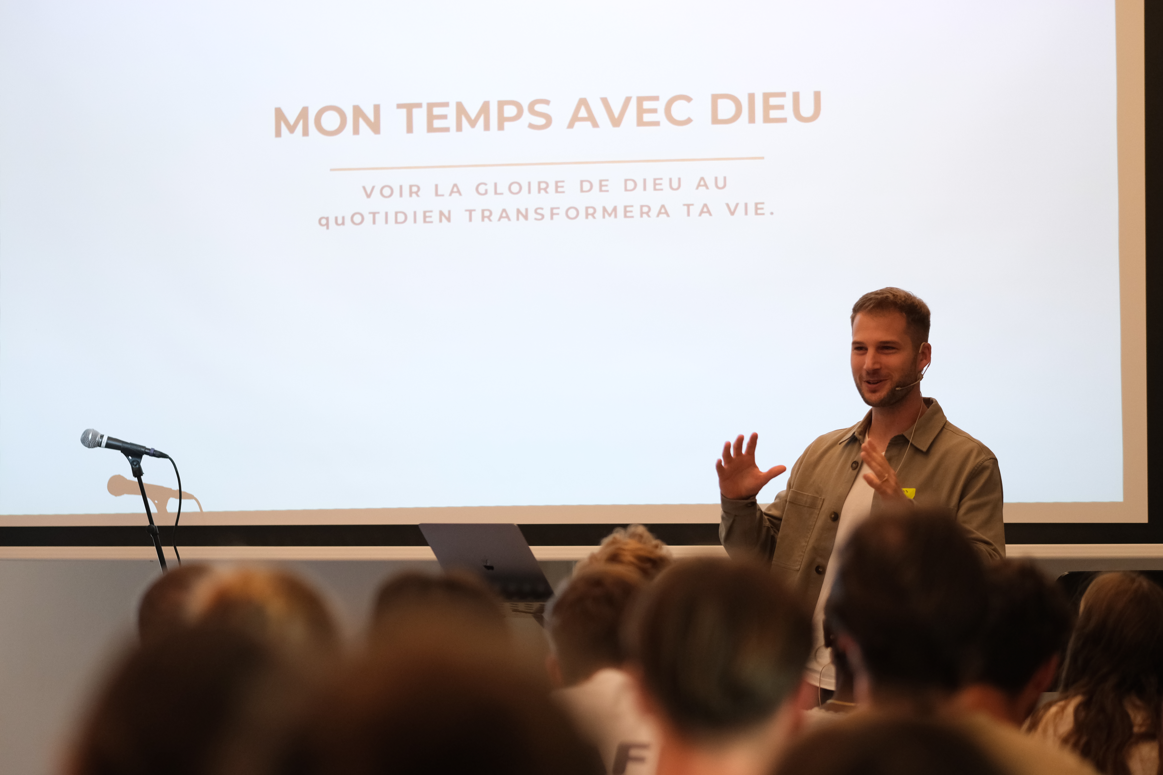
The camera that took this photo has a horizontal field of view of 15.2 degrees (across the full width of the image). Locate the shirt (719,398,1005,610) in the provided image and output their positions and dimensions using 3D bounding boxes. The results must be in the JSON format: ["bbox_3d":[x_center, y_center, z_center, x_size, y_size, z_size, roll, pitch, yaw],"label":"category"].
[{"bbox_3d":[0.578,0.324,8.820,0.550,0.620,0.430,-1,-3,30],"label":"shirt"}]

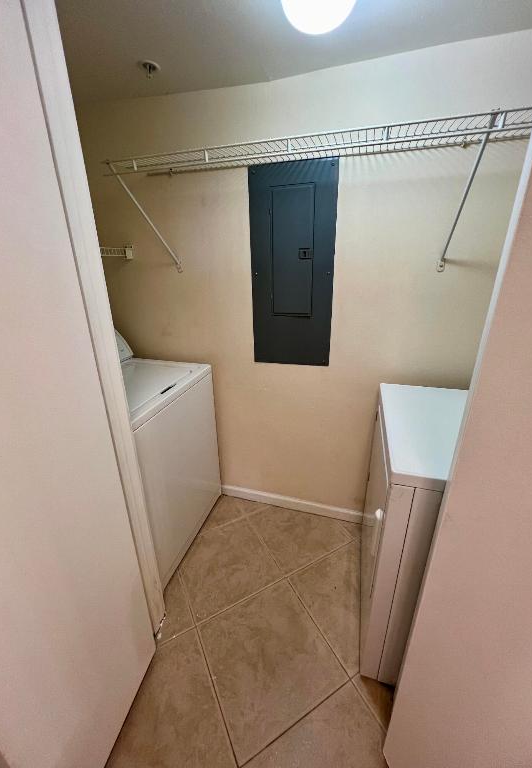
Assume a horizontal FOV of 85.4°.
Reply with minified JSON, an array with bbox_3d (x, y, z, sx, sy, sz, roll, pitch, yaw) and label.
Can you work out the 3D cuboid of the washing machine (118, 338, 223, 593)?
[{"bbox_3d":[-0.726,0.331,1.563,0.670,1.100,0.686,5,21,15],"label":"washing machine"}]

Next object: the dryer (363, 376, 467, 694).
[{"bbox_3d":[0.751,0.522,1.079,0.680,1.050,0.690,6,21,17],"label":"dryer"}]

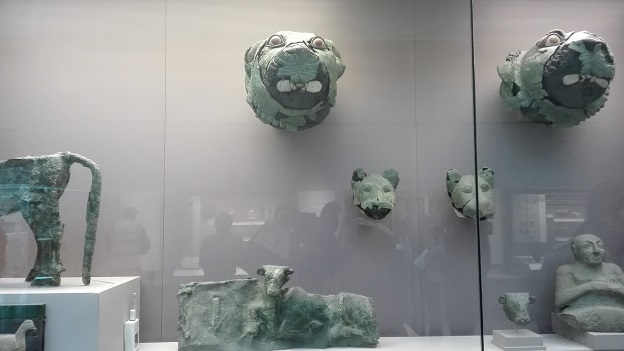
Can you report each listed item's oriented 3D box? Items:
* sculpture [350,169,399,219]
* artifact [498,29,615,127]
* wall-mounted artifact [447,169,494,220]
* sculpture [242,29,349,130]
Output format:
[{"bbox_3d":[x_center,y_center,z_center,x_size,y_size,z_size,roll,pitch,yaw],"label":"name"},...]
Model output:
[{"bbox_3d":[0.244,0.072,1.700,0.183,0.200,0.160,-1,-3,1],"label":"sculpture"},{"bbox_3d":[0.915,-0.363,1.685,0.375,0.355,0.290,0,-3,-5],"label":"artifact"},{"bbox_3d":[0.621,0.072,1.710,0.183,0.200,0.160,0,-3,-4],"label":"wall-mounted artifact"},{"bbox_3d":[-0.061,-0.346,1.650,0.375,0.355,0.290,0,-3,-3],"label":"sculpture"}]

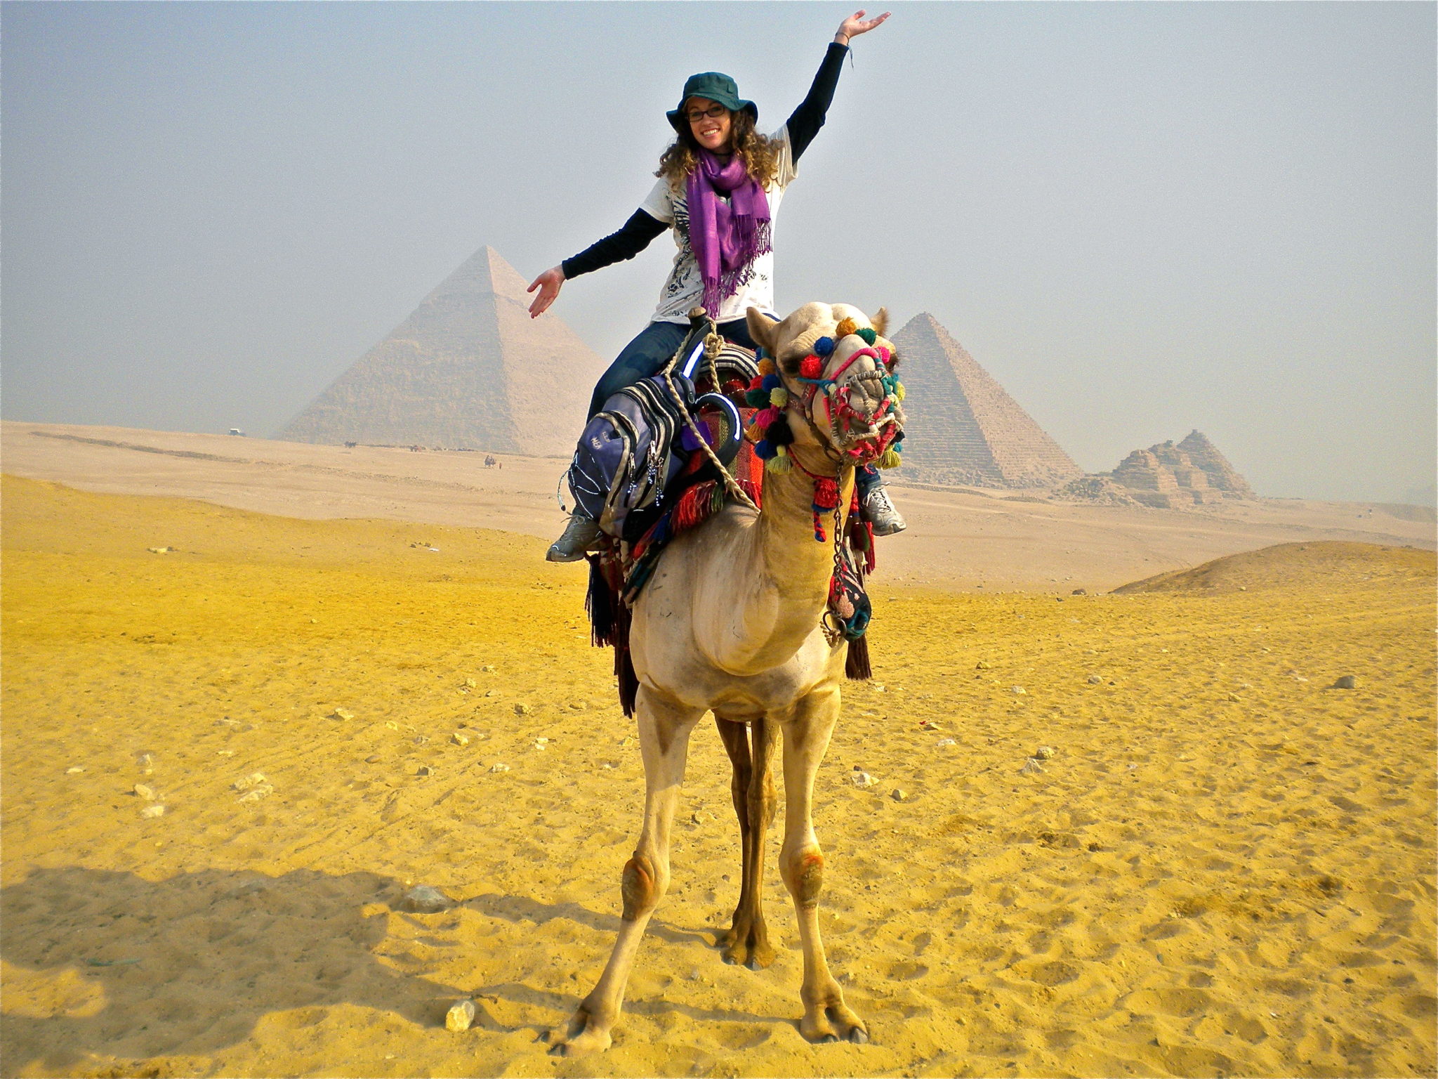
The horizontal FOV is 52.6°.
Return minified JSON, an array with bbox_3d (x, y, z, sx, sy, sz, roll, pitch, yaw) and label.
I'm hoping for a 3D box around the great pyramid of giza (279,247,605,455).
[{"bbox_3d":[-148.723,-113.591,931.131,214.000,137.000,214.000,3,4,29],"label":"great pyramid of giza"}]

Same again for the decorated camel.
[{"bbox_3d":[0.010,0.350,4.420,0.950,2.120,2.350,1,4,-2],"label":"decorated camel"}]

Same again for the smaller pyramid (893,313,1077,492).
[{"bbox_3d":[74.257,-51.781,538.568,105.000,63.000,105.000,3,4,29],"label":"smaller pyramid"}]

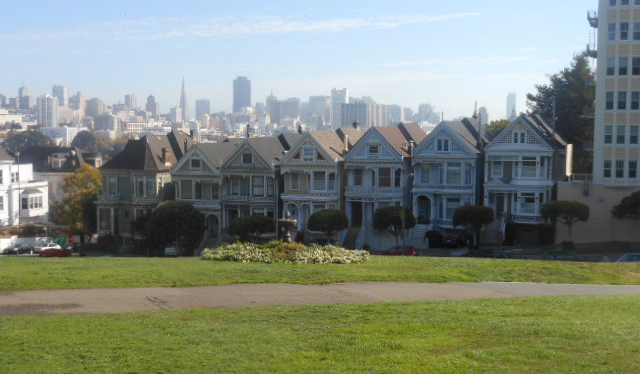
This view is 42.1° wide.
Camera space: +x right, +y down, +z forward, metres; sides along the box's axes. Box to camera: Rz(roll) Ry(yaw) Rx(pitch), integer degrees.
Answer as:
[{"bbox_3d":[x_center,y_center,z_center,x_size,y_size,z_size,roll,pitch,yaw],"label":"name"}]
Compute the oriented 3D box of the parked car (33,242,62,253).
[{"bbox_3d":[-35.307,8.057,109.000,4.400,1.450,1.780,1,4,10],"label":"parked car"}]

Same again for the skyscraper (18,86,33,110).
[{"bbox_3d":[-836.779,-248.197,2360.000,25.000,75.000,25.000,2,4,19],"label":"skyscraper"}]

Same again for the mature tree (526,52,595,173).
[{"bbox_3d":[32.599,-7.132,111.387,10.500,21.540,10.500,2,5,20],"label":"mature tree"}]

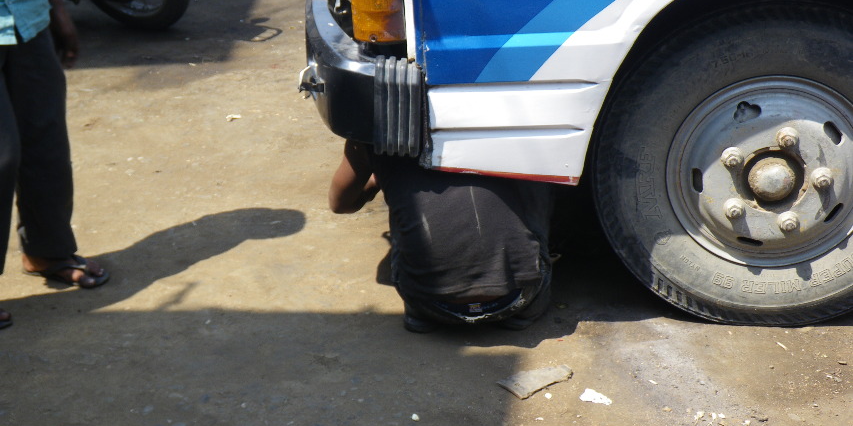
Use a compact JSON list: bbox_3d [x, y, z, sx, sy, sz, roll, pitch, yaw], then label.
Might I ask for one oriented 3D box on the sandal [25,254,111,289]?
[{"bbox_3d":[-1.036,0.153,3.598,0.280,0.065,0.100,7,26,28],"label":"sandal"}]

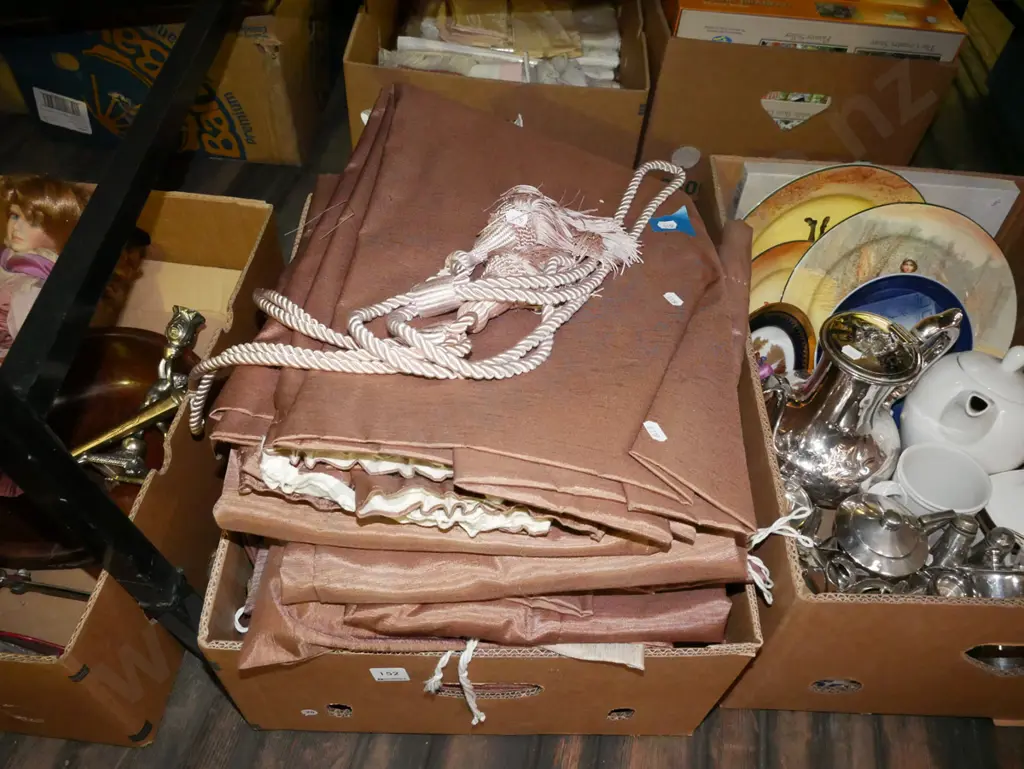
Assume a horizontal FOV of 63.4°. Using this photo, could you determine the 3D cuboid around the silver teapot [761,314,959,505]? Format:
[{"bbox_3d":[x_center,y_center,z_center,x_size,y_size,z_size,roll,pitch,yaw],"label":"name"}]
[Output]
[{"bbox_3d":[0.343,0.035,0.863,0.222,0.231,0.135,-20,50,-12],"label":"silver teapot"}]

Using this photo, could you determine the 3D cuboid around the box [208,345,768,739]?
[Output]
[{"bbox_3d":[-0.025,0.053,0.809,0.390,0.203,0.493,2,51,-2],"label":"box"}]

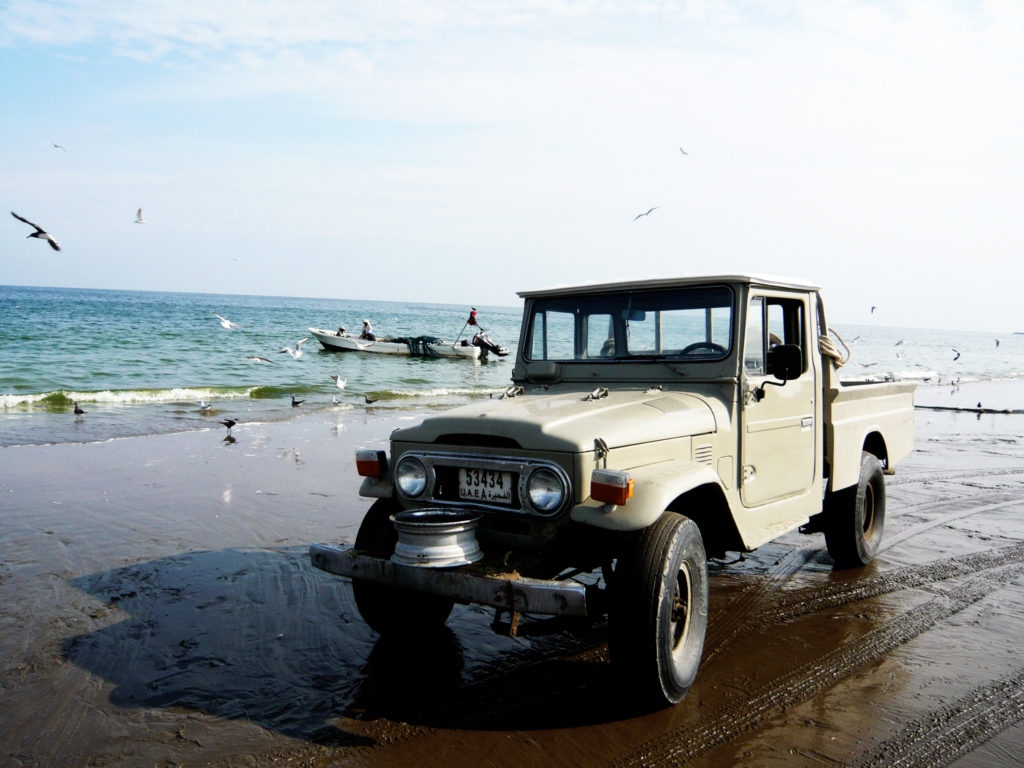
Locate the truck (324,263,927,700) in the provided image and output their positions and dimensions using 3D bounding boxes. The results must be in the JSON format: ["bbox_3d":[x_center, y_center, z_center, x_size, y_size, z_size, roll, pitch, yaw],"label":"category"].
[{"bbox_3d":[1.129,0.339,5.270,1.710,1.890,4.807,0,1,39],"label":"truck"}]

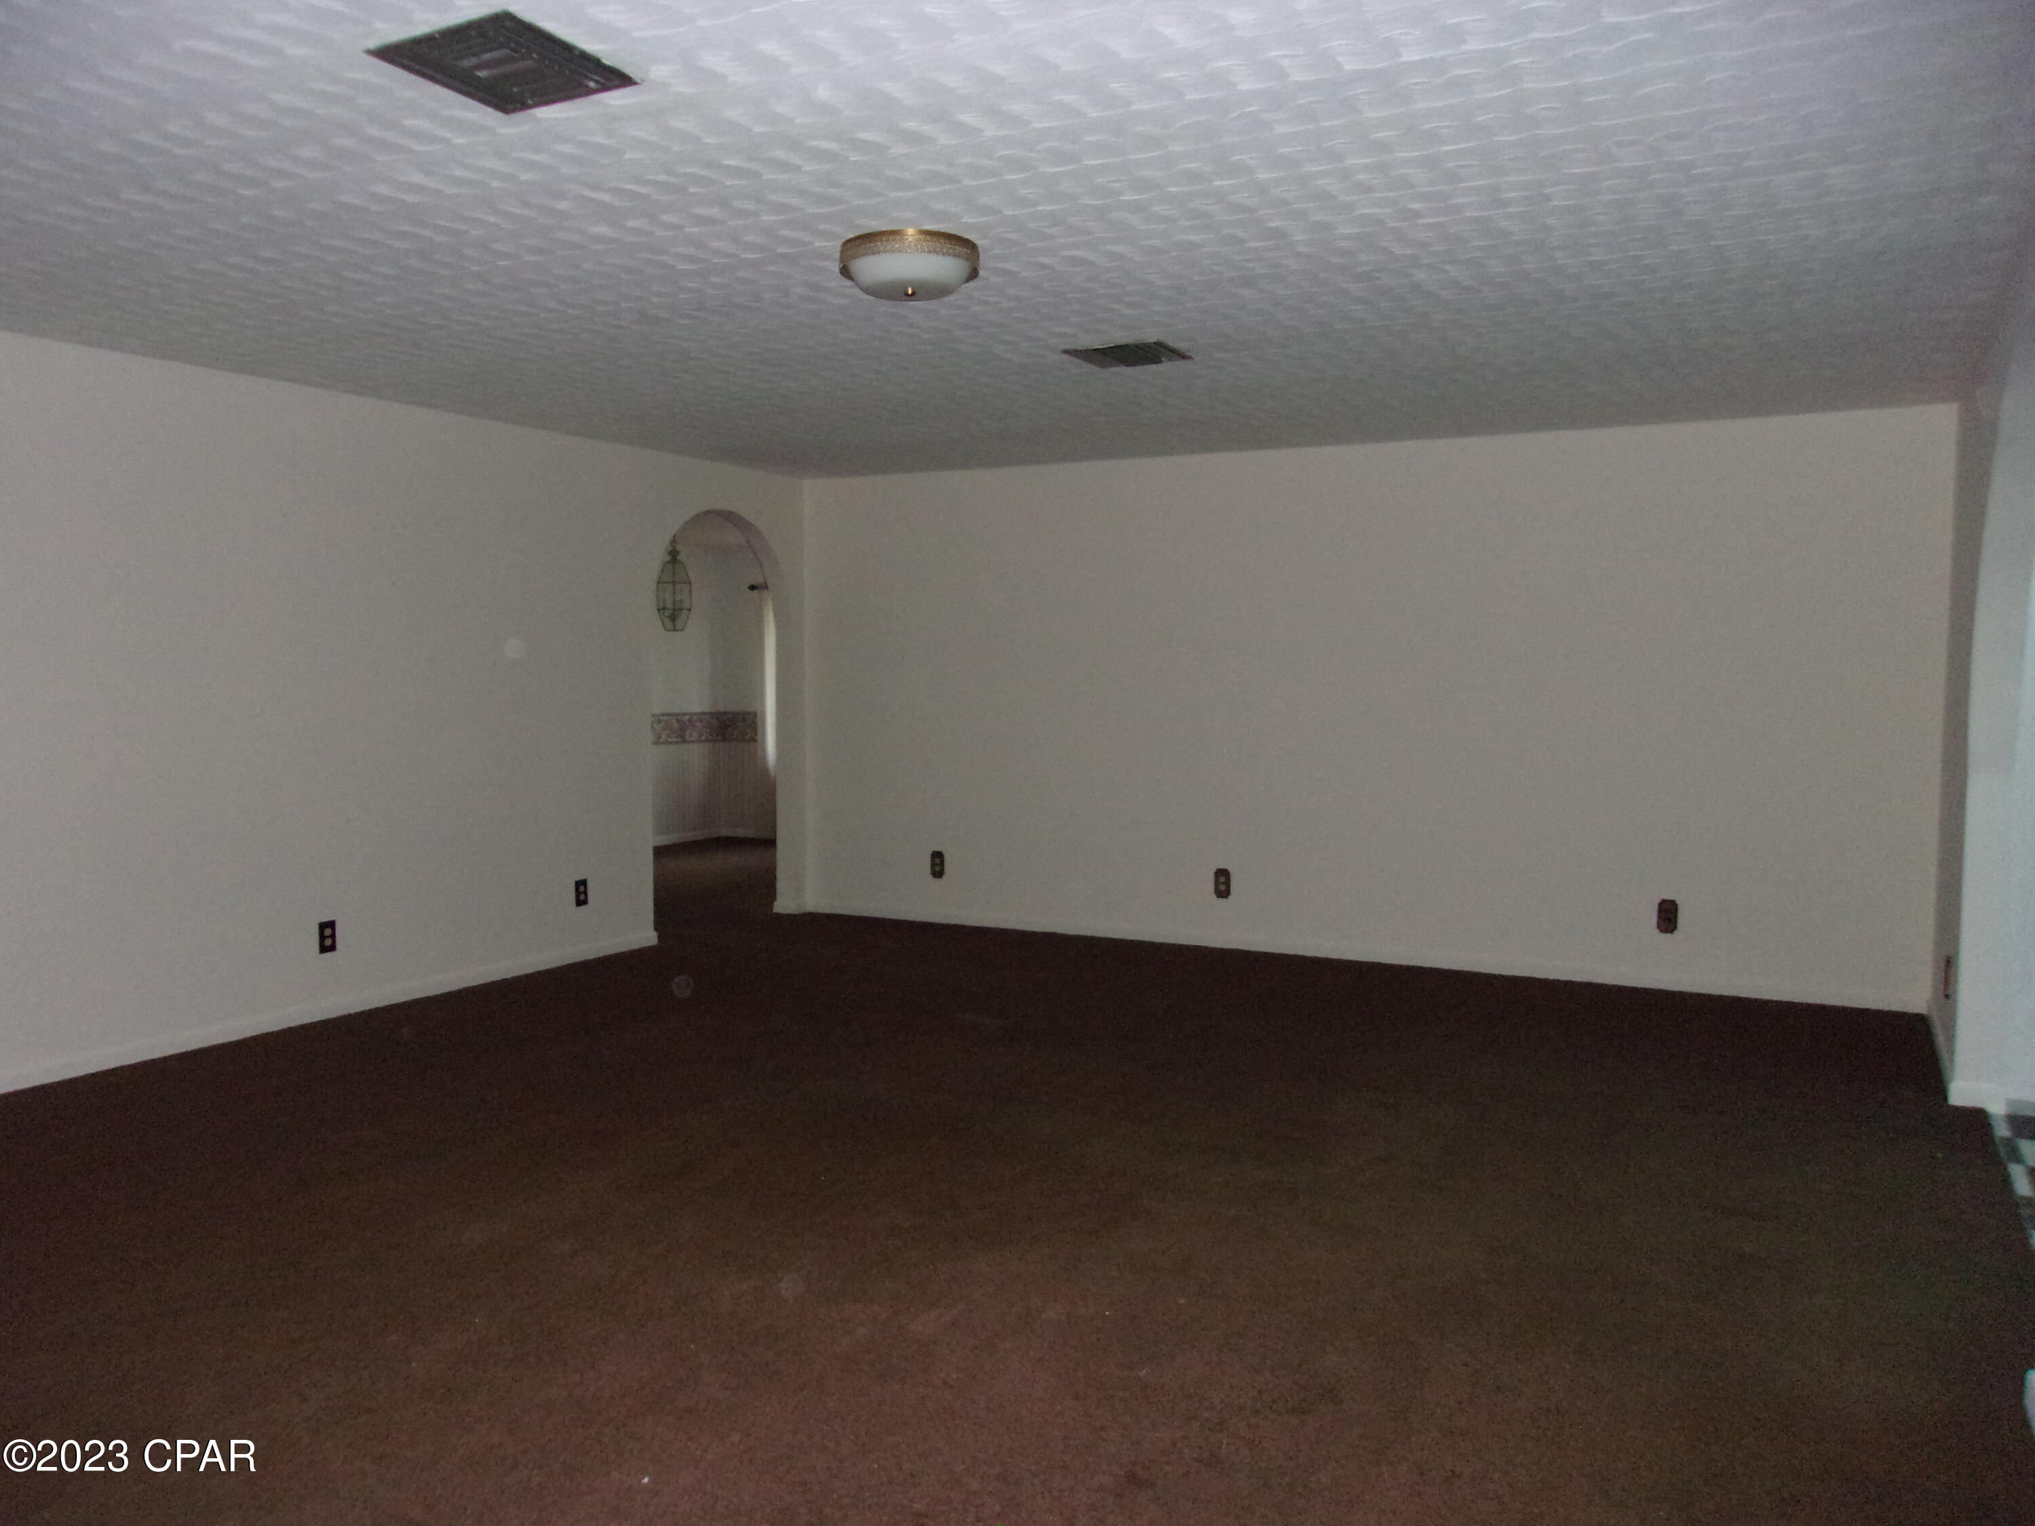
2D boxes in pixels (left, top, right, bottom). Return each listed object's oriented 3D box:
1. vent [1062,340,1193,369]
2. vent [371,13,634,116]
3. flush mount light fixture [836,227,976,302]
[{"bbox_3d":[0.372,-1.339,5.280,0.340,0.030,0.340,2,4,29],"label":"vent"},{"bbox_3d":[-0.888,-1.192,2.757,0.340,0.030,0.340,2,4,27],"label":"vent"},{"bbox_3d":[-0.267,-1.218,3.945,0.345,0.116,0.345,0,3,0],"label":"flush mount light fixture"}]

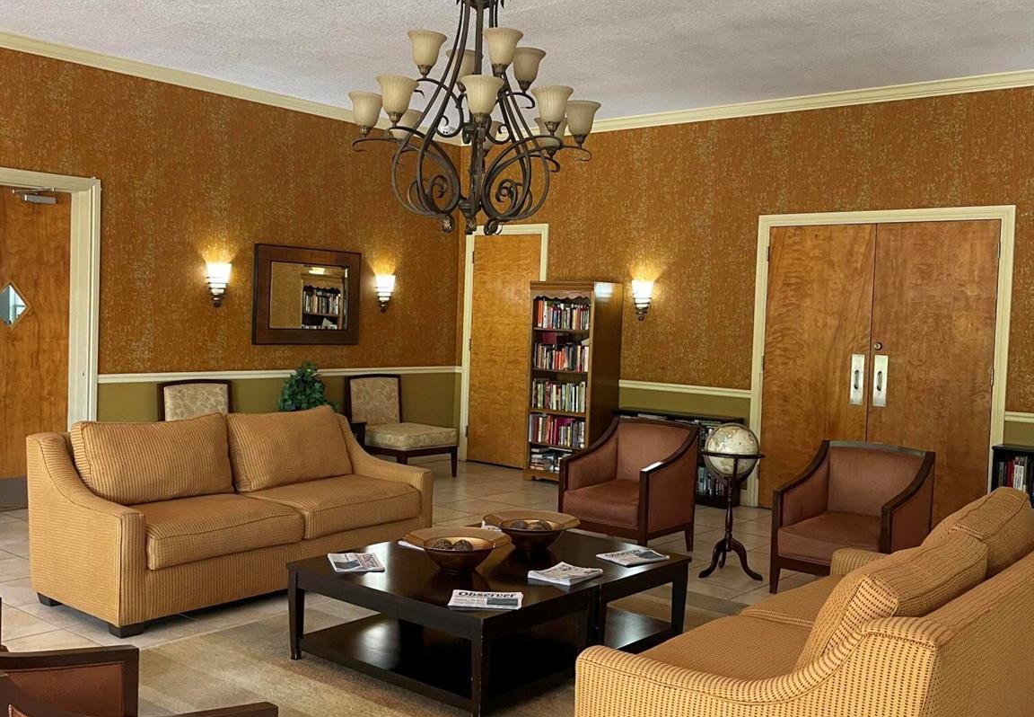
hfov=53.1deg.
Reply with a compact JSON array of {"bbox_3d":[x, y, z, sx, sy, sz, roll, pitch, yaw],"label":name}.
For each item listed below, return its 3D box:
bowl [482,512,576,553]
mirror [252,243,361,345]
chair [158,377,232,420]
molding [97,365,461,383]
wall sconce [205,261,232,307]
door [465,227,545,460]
[{"bbox_3d":[0.067,0.835,4.895,0.453,0.142,0.453,4,3,40],"label":"bowl"},{"bbox_3d":[-1.848,-0.546,9.233,0.050,0.850,1.138,4,3,40],"label":"mirror"},{"bbox_3d":[-2.222,0.624,7.856,0.784,0.897,0.675,4,3,40],"label":"chair"},{"bbox_3d":[-1.804,0.133,8.973,0.033,0.061,3.804,4,3,40],"label":"molding"},{"bbox_3d":[-2.426,-0.601,8.494,0.118,0.365,0.219,4,3,40],"label":"wall sconce"},{"bbox_3d":[-0.131,-0.071,10.063,0.873,2.242,0.050,4,3,40],"label":"door"}]

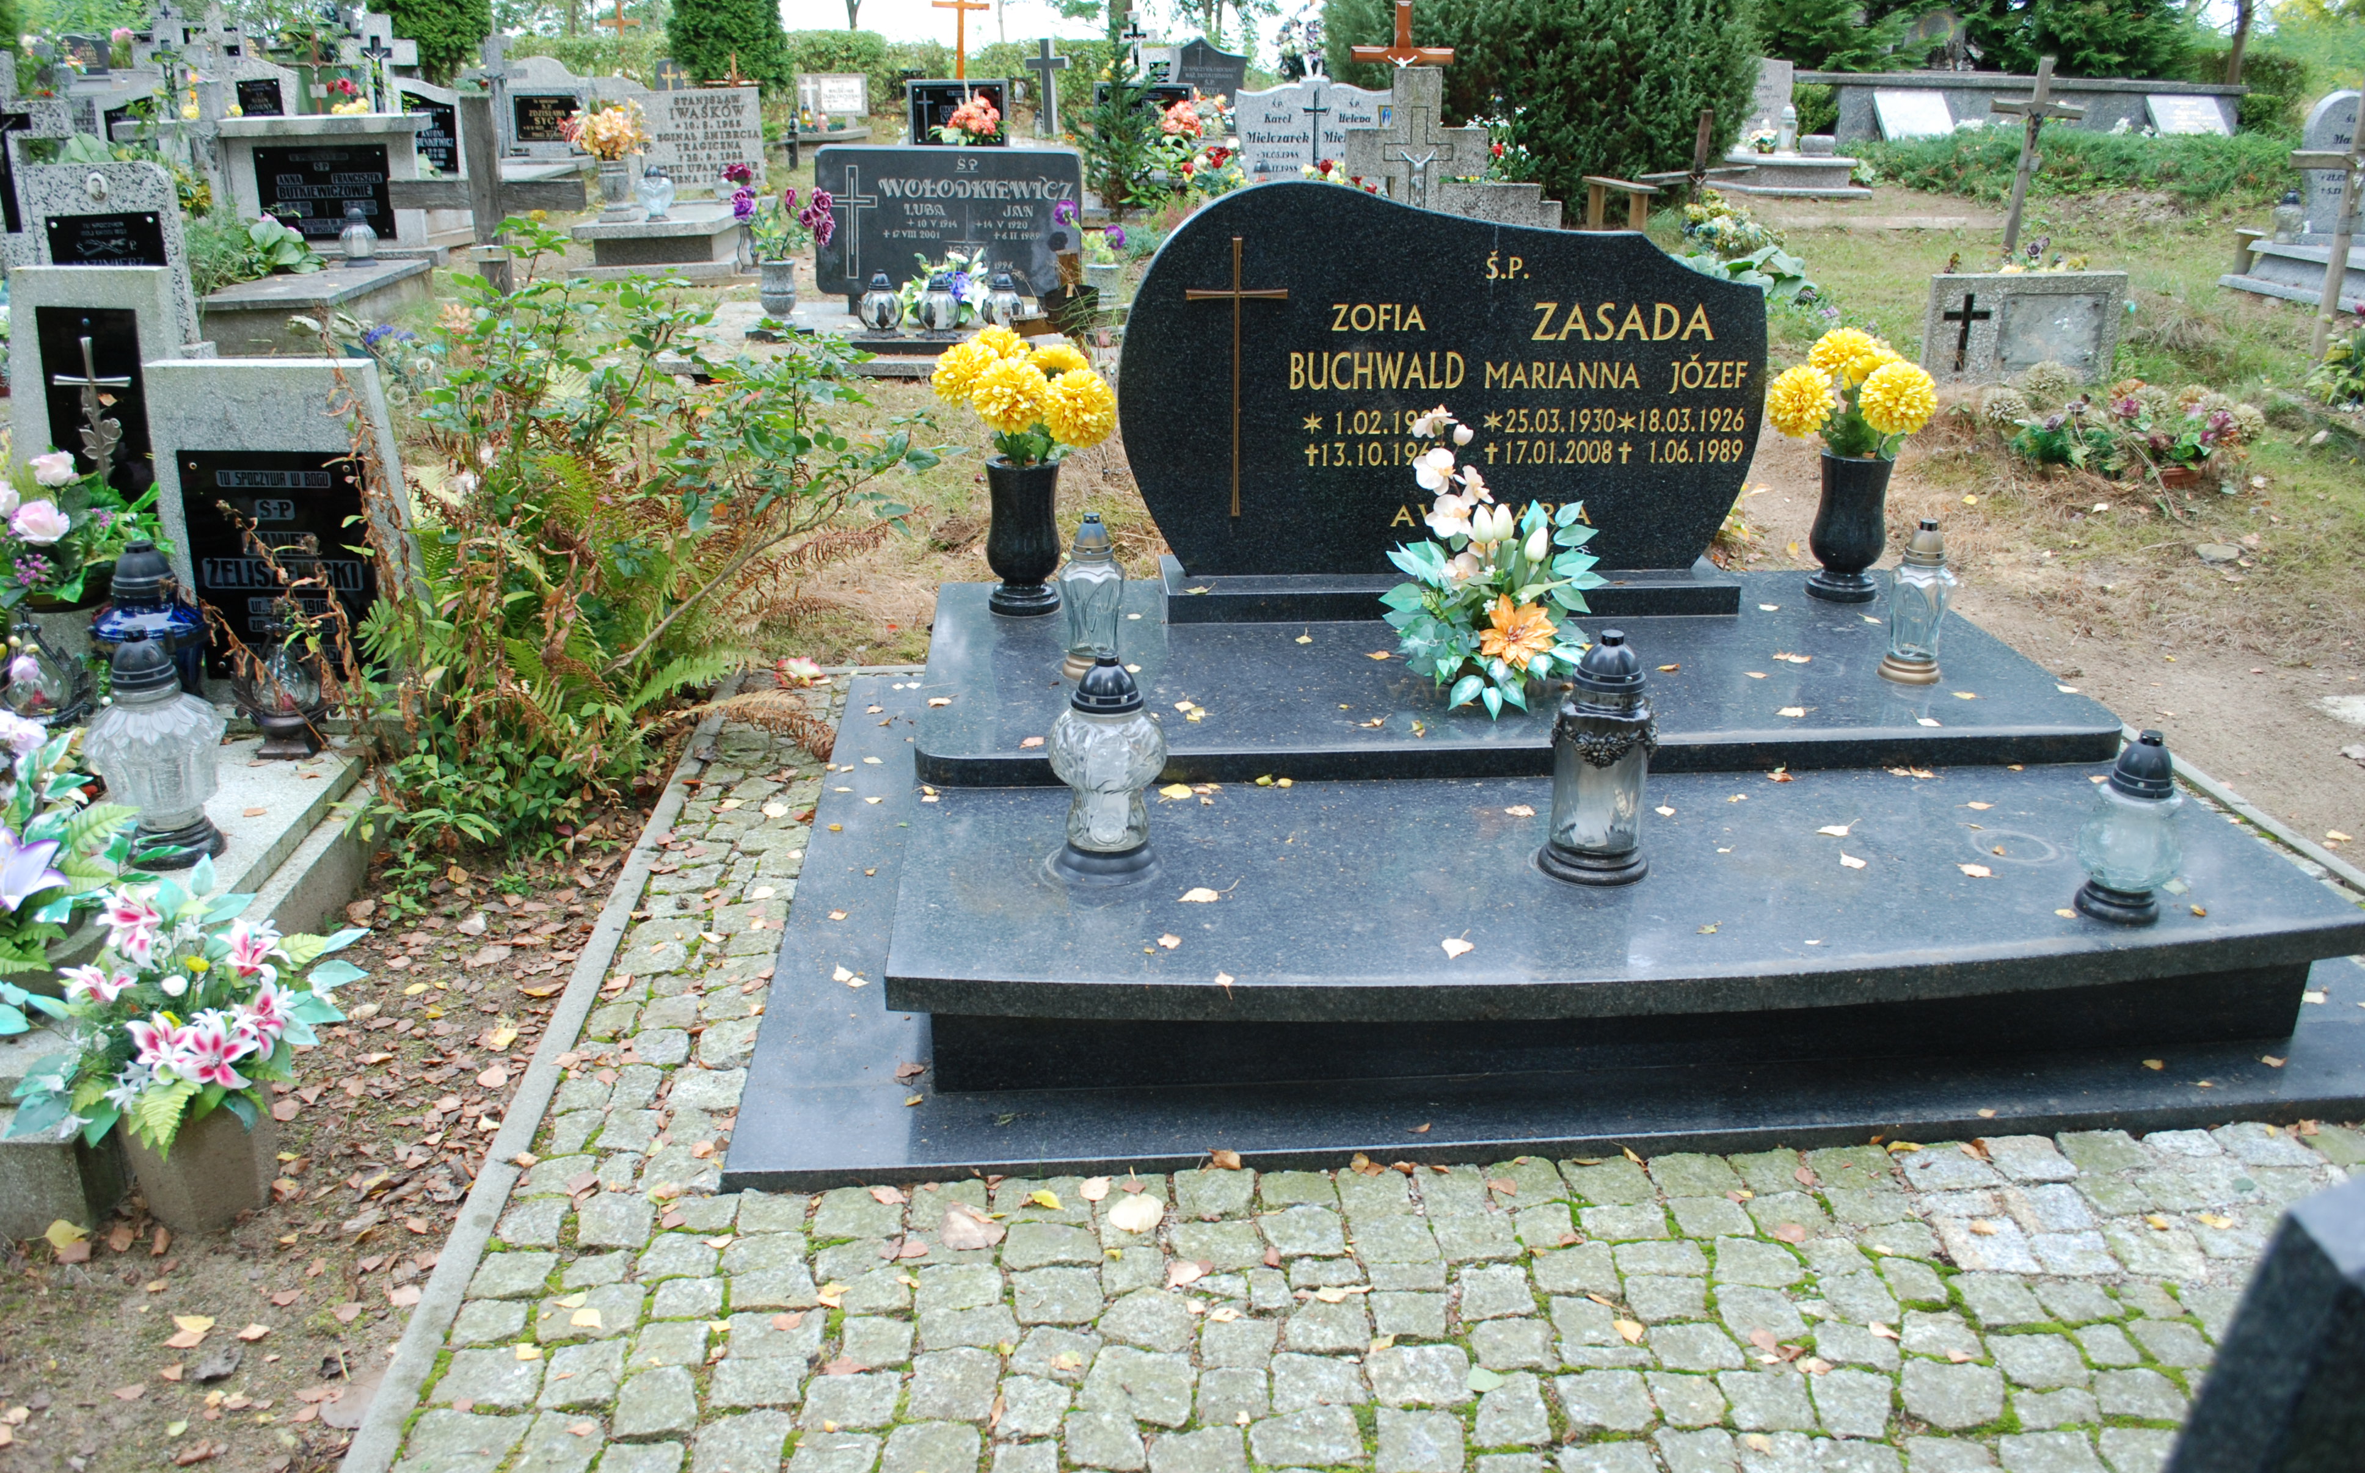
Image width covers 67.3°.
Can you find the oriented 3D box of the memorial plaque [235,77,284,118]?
[{"bbox_3d":[-7.276,-5.038,14.000,0.350,0.300,0.030,-1,22,-5],"label":"memorial plaque"}]

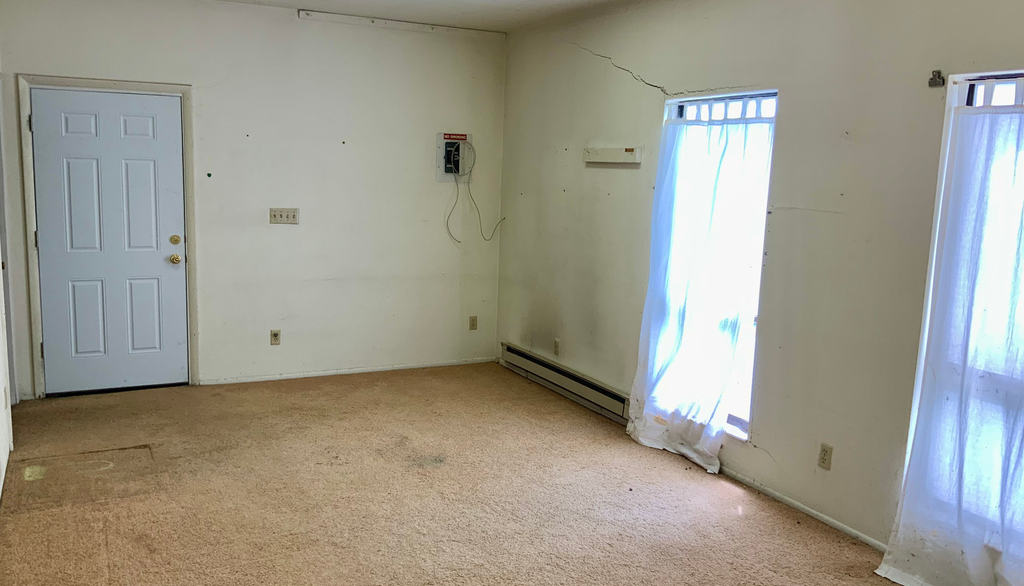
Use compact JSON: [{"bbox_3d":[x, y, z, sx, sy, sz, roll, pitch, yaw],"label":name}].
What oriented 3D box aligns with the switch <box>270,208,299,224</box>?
[{"bbox_3d":[-1.671,-0.562,6.316,0.206,0.115,0.012,-2,10,-25],"label":"switch"}]

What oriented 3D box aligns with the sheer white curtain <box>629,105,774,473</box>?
[{"bbox_3d":[1.047,-0.042,4.922,0.120,2.030,1.020,-3,10,-28],"label":"sheer white curtain"}]

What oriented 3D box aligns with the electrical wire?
[{"bbox_3d":[-0.284,-0.802,6.889,0.490,0.810,0.100,-2,10,-25],"label":"electrical wire"}]

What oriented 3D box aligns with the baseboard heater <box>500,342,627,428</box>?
[{"bbox_3d":[0.349,0.644,6.322,0.065,0.165,1.800,-3,10,-28],"label":"baseboard heater"}]

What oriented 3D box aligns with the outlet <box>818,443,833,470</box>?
[{"bbox_3d":[1.513,0.793,4.146,0.010,0.118,0.072,-3,10,-28],"label":"outlet"}]

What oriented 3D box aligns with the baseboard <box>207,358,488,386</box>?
[{"bbox_3d":[-1.205,0.611,6.741,2.360,0.042,0.014,-2,10,-25],"label":"baseboard"}]

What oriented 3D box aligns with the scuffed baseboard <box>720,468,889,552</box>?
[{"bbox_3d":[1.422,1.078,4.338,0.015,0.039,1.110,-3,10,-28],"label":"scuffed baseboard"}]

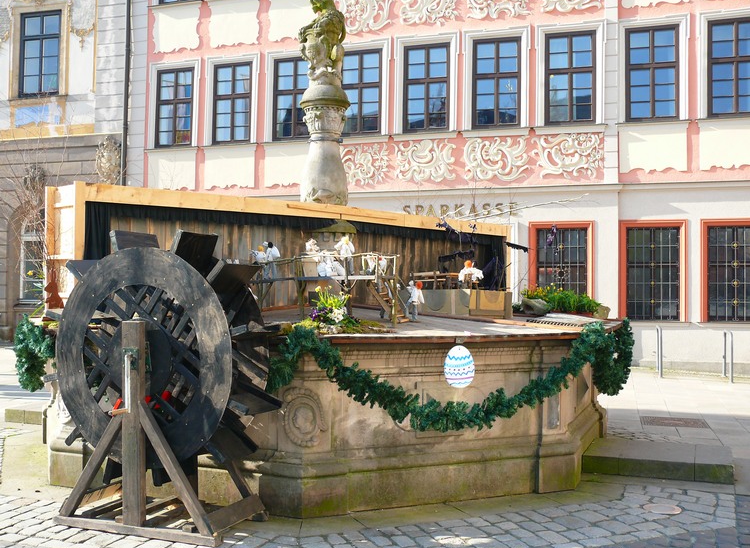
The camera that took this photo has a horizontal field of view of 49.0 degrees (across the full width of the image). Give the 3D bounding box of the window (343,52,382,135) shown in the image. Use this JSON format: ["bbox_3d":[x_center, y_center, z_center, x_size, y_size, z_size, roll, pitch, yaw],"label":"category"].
[{"bbox_3d":[-0.320,-3.954,18.063,1.002,1.858,0.140,0,-2,19],"label":"window"}]

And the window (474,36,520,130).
[{"bbox_3d":[2.538,-3.952,17.091,1.002,1.858,0.140,0,-2,19],"label":"window"}]

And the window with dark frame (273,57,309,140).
[{"bbox_3d":[-1.897,-4.129,19.461,1.041,1.946,0.150,0,-2,19],"label":"window with dark frame"}]

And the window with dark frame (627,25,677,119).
[{"bbox_3d":[5.727,-4.114,16.981,1.042,1.946,0.150,0,-2,19],"label":"window with dark frame"}]

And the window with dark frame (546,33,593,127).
[{"bbox_3d":[3.951,-3.951,16.609,1.002,1.858,0.140,0,-2,19],"label":"window with dark frame"}]

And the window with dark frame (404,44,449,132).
[{"bbox_3d":[1.171,-4.126,18.390,1.054,1.946,0.150,0,-2,19],"label":"window with dark frame"}]

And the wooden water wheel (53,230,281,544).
[{"bbox_3d":[-1.518,0.701,5.732,1.740,2.020,0.730,0,-2,23],"label":"wooden water wheel"}]

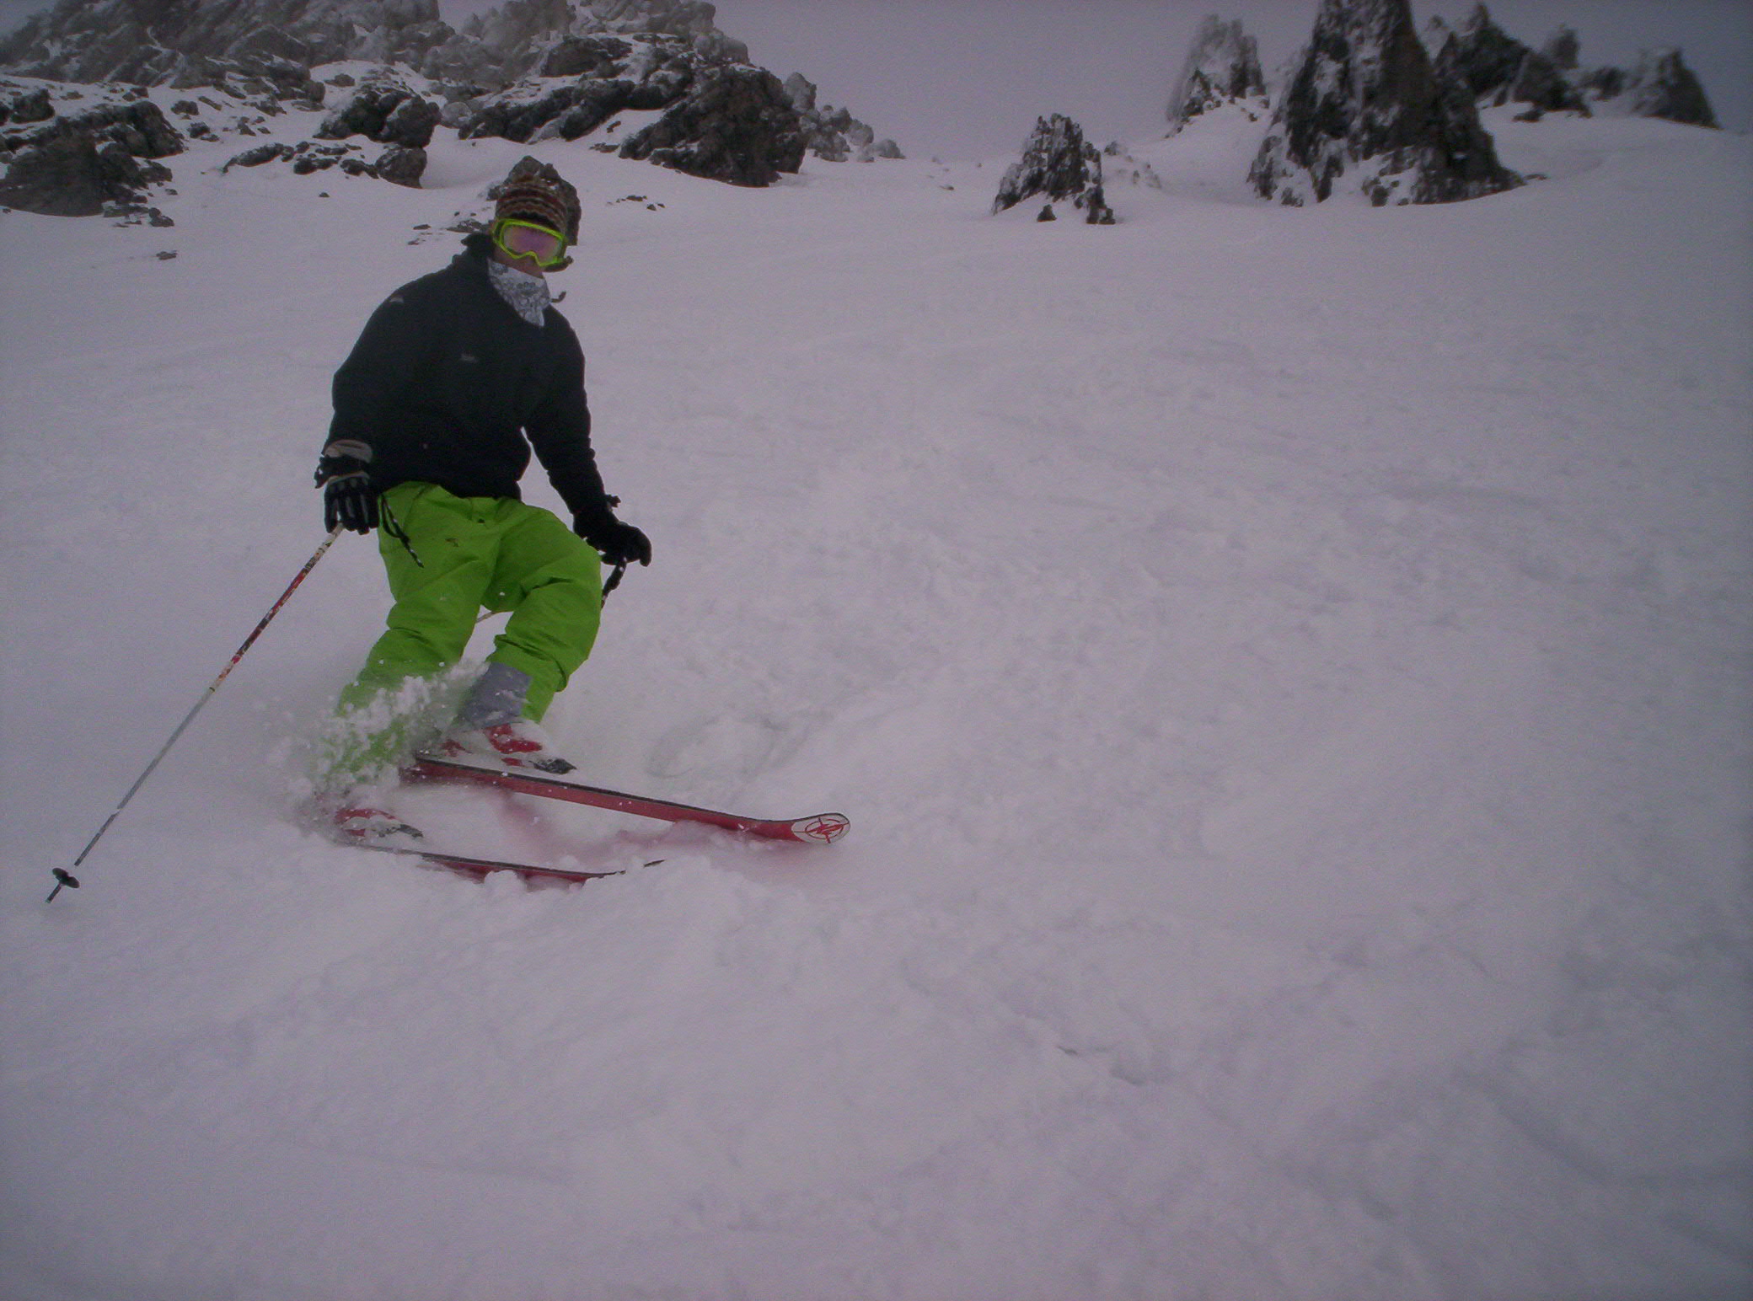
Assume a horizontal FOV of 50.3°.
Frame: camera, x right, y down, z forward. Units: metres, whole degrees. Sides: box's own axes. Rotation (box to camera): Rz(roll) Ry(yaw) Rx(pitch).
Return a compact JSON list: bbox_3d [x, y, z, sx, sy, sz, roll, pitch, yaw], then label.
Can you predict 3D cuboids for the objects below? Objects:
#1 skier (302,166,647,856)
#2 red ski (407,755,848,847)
[{"bbox_3d":[-0.939,-0.365,4.420,0.740,1.560,0.640,8,-2,-27],"label":"skier"},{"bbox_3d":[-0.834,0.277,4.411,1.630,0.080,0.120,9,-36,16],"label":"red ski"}]

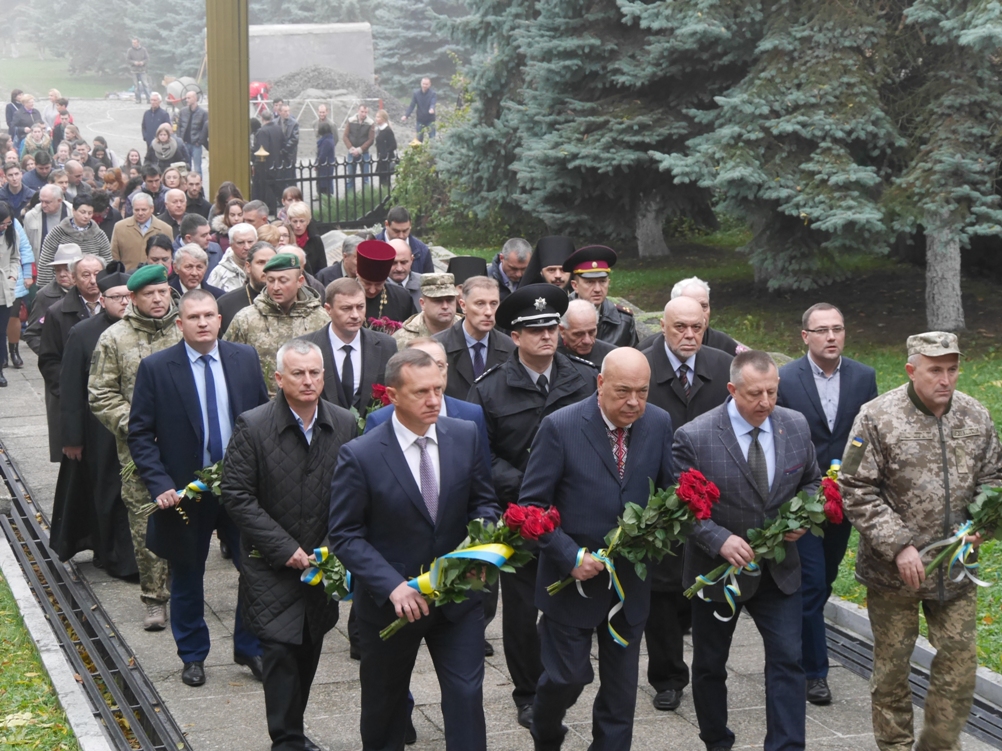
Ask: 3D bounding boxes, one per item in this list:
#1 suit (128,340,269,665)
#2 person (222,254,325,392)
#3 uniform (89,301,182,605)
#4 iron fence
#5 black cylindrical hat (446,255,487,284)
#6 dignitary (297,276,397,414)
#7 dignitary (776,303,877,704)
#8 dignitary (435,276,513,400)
[{"bbox_3d":[-1.378,0.578,9.820,0.640,1.480,0.420,-2,8,-16],"label":"suit"},{"bbox_3d":[-1.185,0.252,11.356,0.580,1.800,0.420,-2,8,-17],"label":"person"},{"bbox_3d":[-1.715,0.364,10.527,0.580,1.503,0.420,-3,9,-18],"label":"uniform"},{"bbox_3d":[-2.795,-2.964,34.500,2.500,1.200,0.150,-2,8,-15],"label":"iron fence"},{"bbox_3d":[-0.185,-0.583,12.000,0.215,0.160,0.215,0,8,0],"label":"black cylindrical hat"},{"bbox_3d":[-0.719,0.416,10.142,0.540,1.765,0.400,-2,8,-16],"label":"dignitary"},{"bbox_3d":[1.459,0.538,9.600,0.500,1.760,0.430,-2,8,-14],"label":"dignitary"},{"bbox_3d":[-0.121,0.441,10.150,0.550,1.800,0.380,-3,8,-18],"label":"dignitary"}]

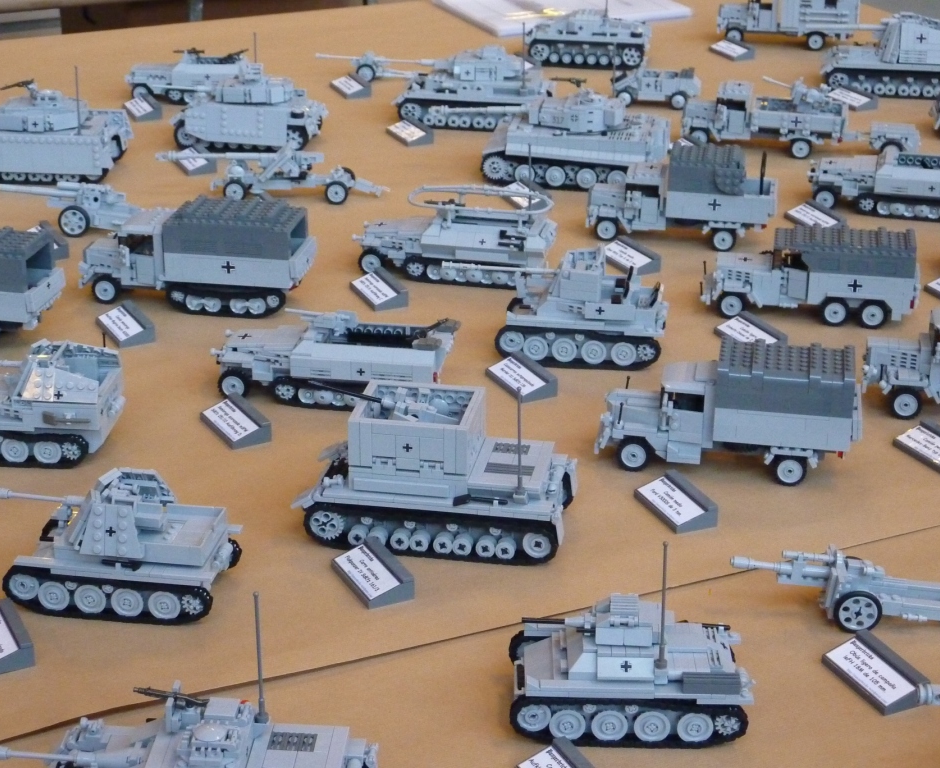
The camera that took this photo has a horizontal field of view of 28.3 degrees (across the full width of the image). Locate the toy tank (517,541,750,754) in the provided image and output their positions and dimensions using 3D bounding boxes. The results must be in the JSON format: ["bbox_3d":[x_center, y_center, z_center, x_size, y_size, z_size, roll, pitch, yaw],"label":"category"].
[{"bbox_3d":[0.091,0.135,1.063,0.139,0.124,0.069,1,24,2],"label":"toy tank"}]

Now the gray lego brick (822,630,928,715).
[{"bbox_3d":[0.241,0.171,1.105,0.032,0.015,0.062,-11,27,-23],"label":"gray lego brick"}]

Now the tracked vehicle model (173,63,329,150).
[{"bbox_3d":[-0.238,-0.301,2.007,0.166,0.091,0.091,5,24,10],"label":"tracked vehicle model"}]

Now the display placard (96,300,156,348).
[{"bbox_3d":[-0.297,-0.052,1.610,0.032,0.016,0.063,-11,27,-26],"label":"display placard"}]

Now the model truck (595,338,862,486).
[{"bbox_3d":[0.192,0.017,1.372,0.192,0.090,0.064,5,24,11],"label":"model truck"}]

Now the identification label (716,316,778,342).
[{"bbox_3d":[0.236,-0.043,1.590,0.024,0.002,0.060,-27,31,-13],"label":"identification label"}]

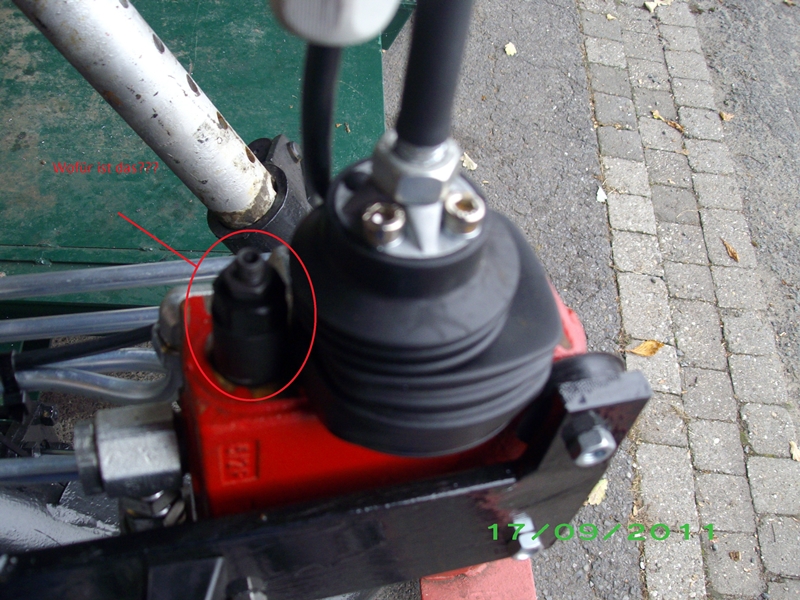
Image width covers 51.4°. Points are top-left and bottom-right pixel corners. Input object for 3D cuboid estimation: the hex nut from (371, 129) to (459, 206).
[{"bbox_3d":[0.005,-0.040,0.244,0.025,0.011,0.022,0,49,-9],"label":"hex nut"}]

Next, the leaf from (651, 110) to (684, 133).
[{"bbox_3d":[0.964,-0.643,3.002,0.146,0.016,0.039,41,62,20],"label":"leaf"}]

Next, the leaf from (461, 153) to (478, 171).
[{"bbox_3d":[0.226,-0.467,2.807,0.043,0.012,0.080,-22,61,-19],"label":"leaf"}]

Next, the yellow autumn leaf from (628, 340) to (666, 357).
[{"bbox_3d":[0.729,0.142,2.449,0.118,0.014,0.055,-10,58,-12],"label":"yellow autumn leaf"}]

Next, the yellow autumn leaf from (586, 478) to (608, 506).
[{"bbox_3d":[0.516,0.508,2.181,0.044,0.013,0.107,37,60,18],"label":"yellow autumn leaf"}]

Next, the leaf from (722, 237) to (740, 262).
[{"bbox_3d":[1.066,-0.160,2.688,0.032,0.016,0.103,-18,60,-17],"label":"leaf"}]

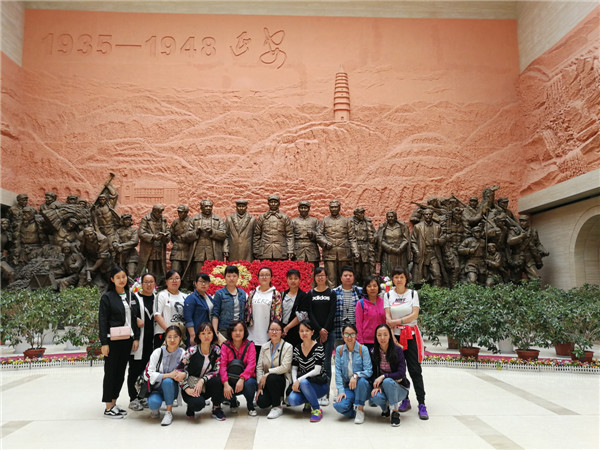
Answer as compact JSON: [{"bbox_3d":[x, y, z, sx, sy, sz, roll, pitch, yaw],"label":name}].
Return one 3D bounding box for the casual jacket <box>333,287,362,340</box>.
[{"bbox_3d":[0.612,1.115,5.964,0.450,0.680,0.280,-1,-6,5],"label":"casual jacket"}]

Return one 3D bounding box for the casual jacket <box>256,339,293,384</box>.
[{"bbox_3d":[-0.294,1.577,5.387,0.420,0.530,0.400,-1,-7,11],"label":"casual jacket"}]

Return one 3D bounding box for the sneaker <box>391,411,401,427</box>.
[{"bbox_3d":[0.996,2.019,4.928,0.095,0.125,0.250,-1,-7,8],"label":"sneaker"}]

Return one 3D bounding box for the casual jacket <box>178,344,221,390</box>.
[{"bbox_3d":[-1.132,1.605,5.273,0.460,0.500,0.420,2,-7,-17],"label":"casual jacket"}]

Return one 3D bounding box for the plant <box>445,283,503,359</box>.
[{"bbox_3d":[3.255,1.815,8.804,1.050,1.380,1.000,0,-6,0],"label":"plant"}]

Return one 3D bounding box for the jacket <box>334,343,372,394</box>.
[{"bbox_3d":[0.596,1.593,5.214,0.420,0.540,0.380,-1,-7,8],"label":"jacket"}]

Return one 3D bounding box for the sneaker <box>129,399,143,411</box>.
[{"bbox_3d":[-1.929,2.101,5.517,0.100,0.110,0.260,5,-8,-38],"label":"sneaker"}]

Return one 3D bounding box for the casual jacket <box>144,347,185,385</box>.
[{"bbox_3d":[-1.499,1.555,5.178,0.450,0.430,0.400,3,-8,-20],"label":"casual jacket"}]

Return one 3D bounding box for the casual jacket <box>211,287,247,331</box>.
[{"bbox_3d":[-0.900,1.051,5.890,0.440,0.520,0.270,1,-6,-5],"label":"casual jacket"}]

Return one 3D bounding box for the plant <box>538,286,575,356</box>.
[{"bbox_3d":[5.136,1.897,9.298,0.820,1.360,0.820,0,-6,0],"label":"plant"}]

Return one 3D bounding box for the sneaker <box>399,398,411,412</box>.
[{"bbox_3d":[1.225,2.083,5.442,0.095,0.125,0.250,-4,-8,28],"label":"sneaker"}]

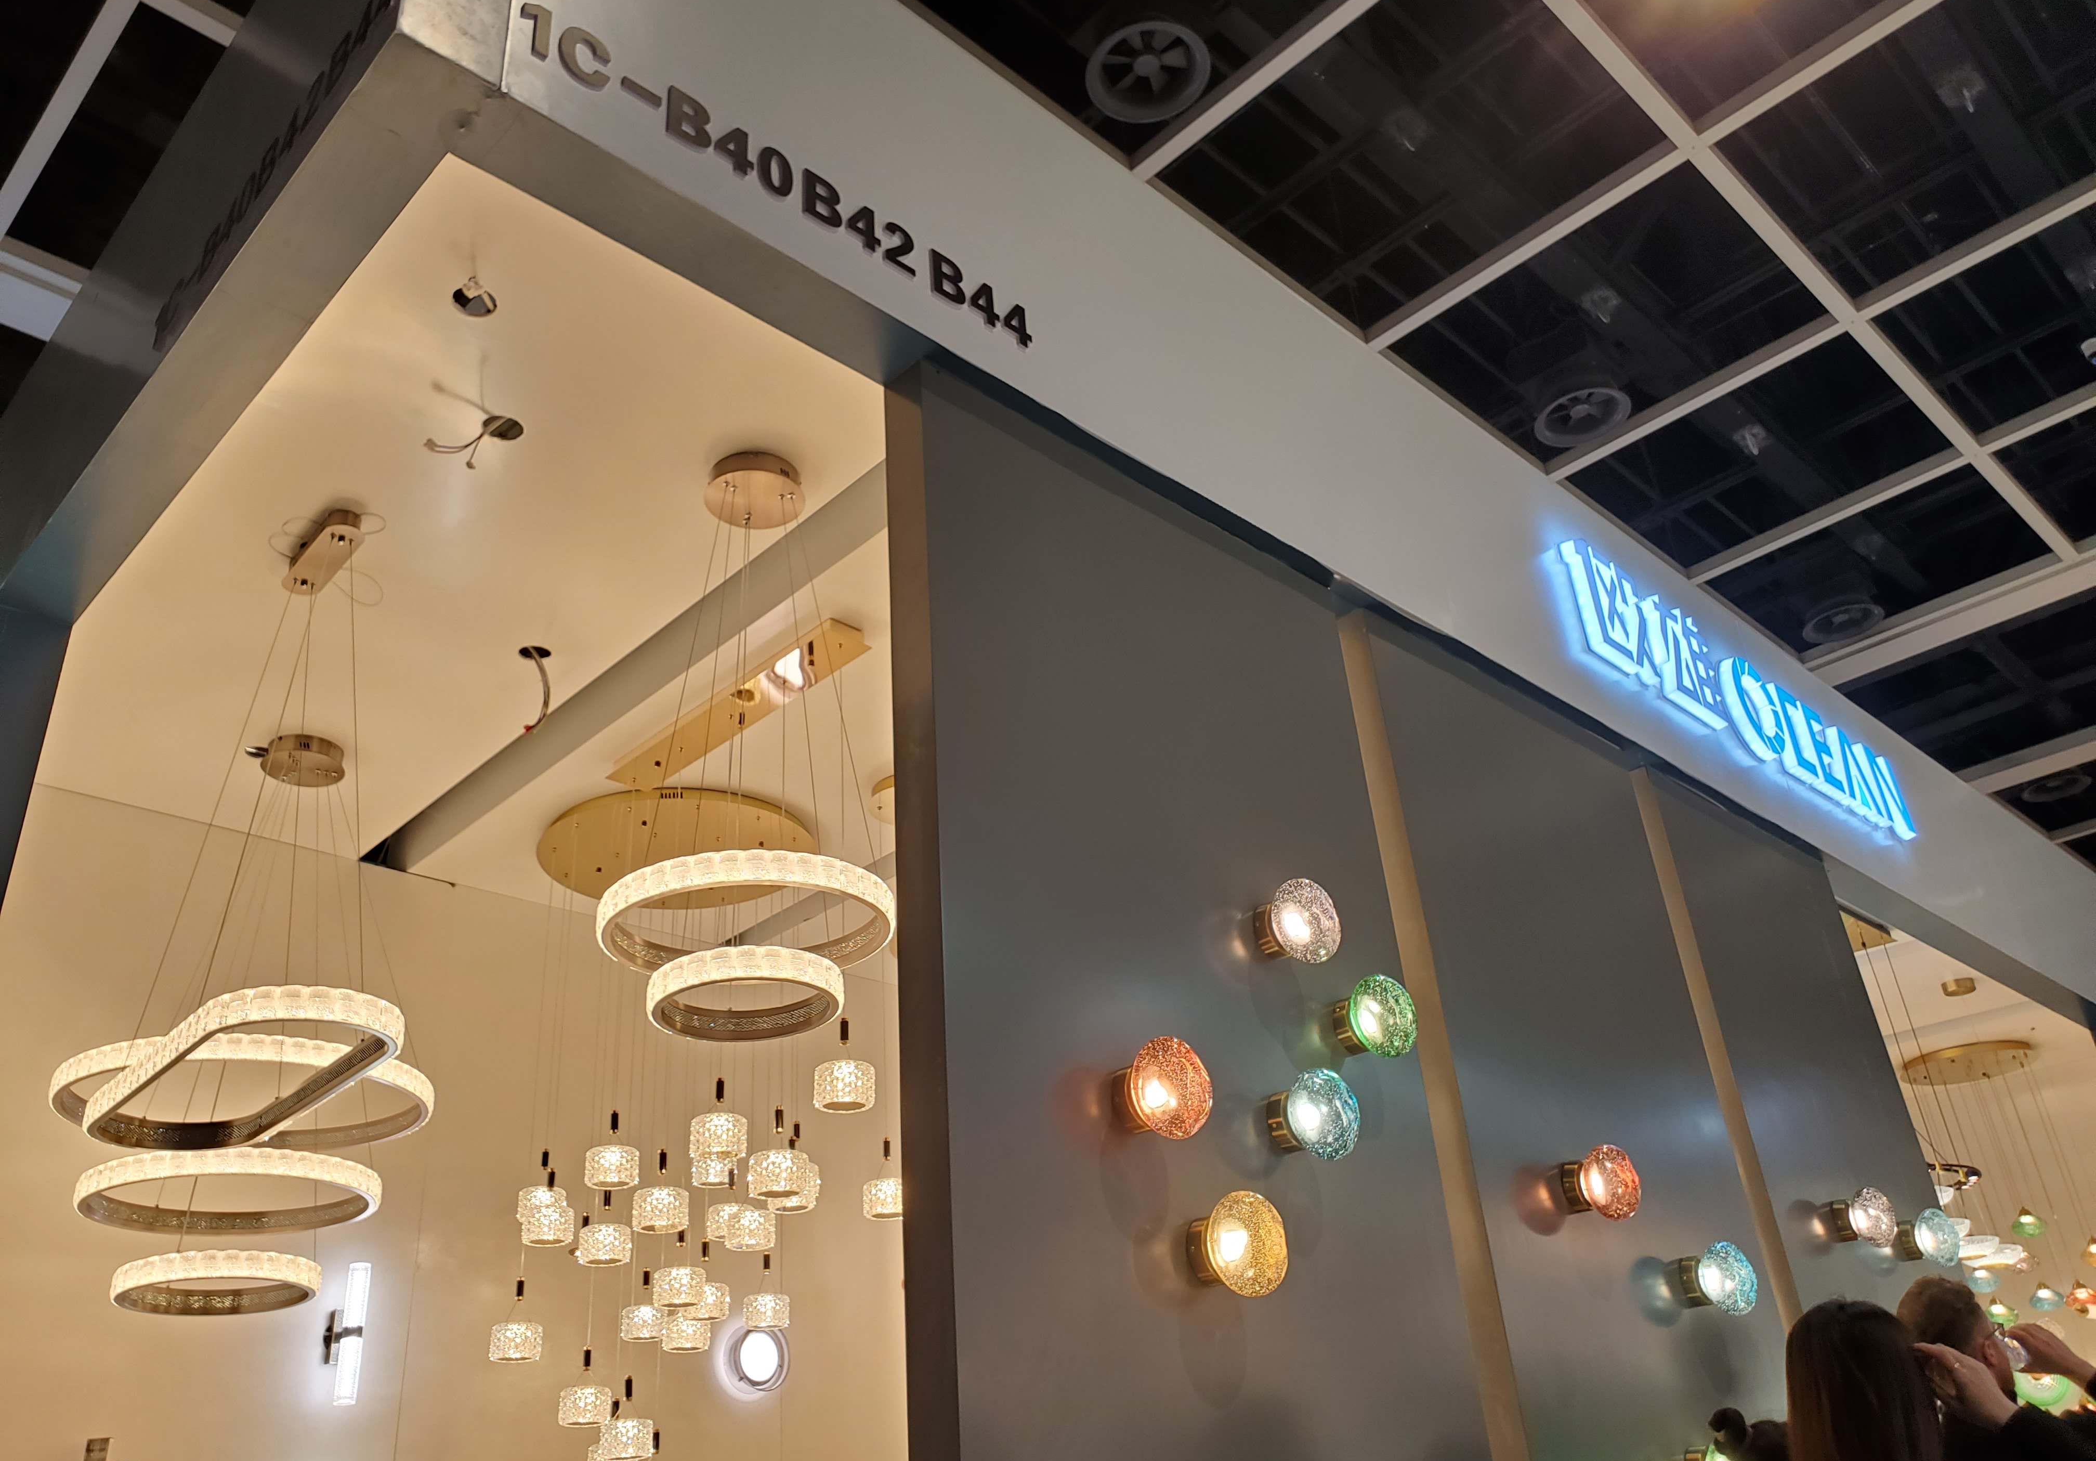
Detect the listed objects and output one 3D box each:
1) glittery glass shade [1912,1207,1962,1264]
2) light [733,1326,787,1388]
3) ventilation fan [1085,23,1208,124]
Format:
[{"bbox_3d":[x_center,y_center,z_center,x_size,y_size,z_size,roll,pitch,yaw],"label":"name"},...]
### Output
[{"bbox_3d":[2.430,1.372,4.293,0.147,0.147,0.079,21,-37,-40],"label":"glittery glass shade"},{"bbox_3d":[-0.830,1.813,4.550,0.174,0.174,0.047,22,-38,-40],"label":"light"},{"bbox_3d":[0.523,-3.487,8.268,0.649,0.120,0.649,-4,-27,-2],"label":"ventilation fan"}]

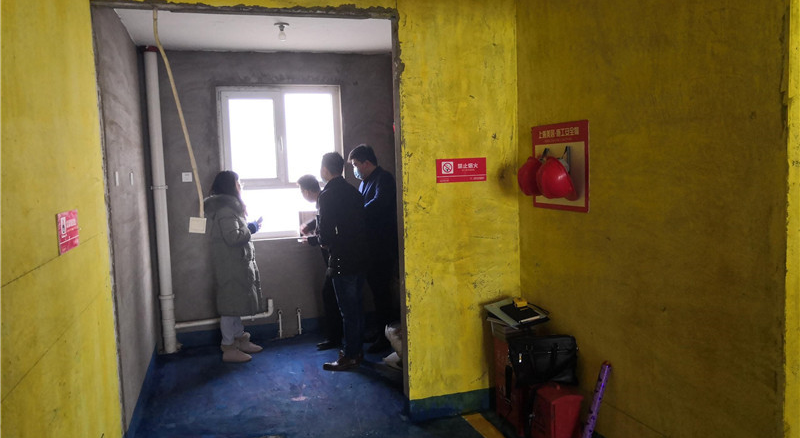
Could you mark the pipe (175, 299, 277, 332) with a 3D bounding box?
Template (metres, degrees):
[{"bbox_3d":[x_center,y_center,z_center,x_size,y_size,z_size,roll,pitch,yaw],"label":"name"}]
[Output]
[{"bbox_3d":[-1.611,0.878,5.700,0.871,0.176,0.070,-3,4,-16],"label":"pipe"}]

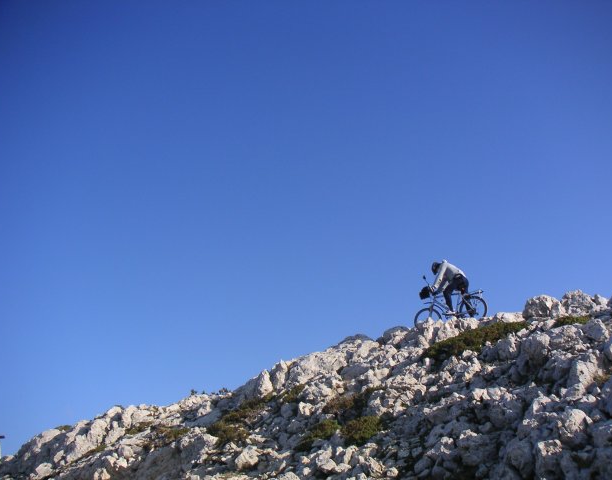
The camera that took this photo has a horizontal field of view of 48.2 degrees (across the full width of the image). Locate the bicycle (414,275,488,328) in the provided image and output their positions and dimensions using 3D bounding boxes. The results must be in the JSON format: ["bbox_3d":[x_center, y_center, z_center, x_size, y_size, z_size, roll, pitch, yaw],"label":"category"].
[{"bbox_3d":[3.365,1.512,16.289,1.760,1.280,0.620,-17,-15,12],"label":"bicycle"}]

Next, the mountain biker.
[{"bbox_3d":[3.477,1.167,16.294,1.020,1.330,0.550,-12,-14,13],"label":"mountain biker"}]

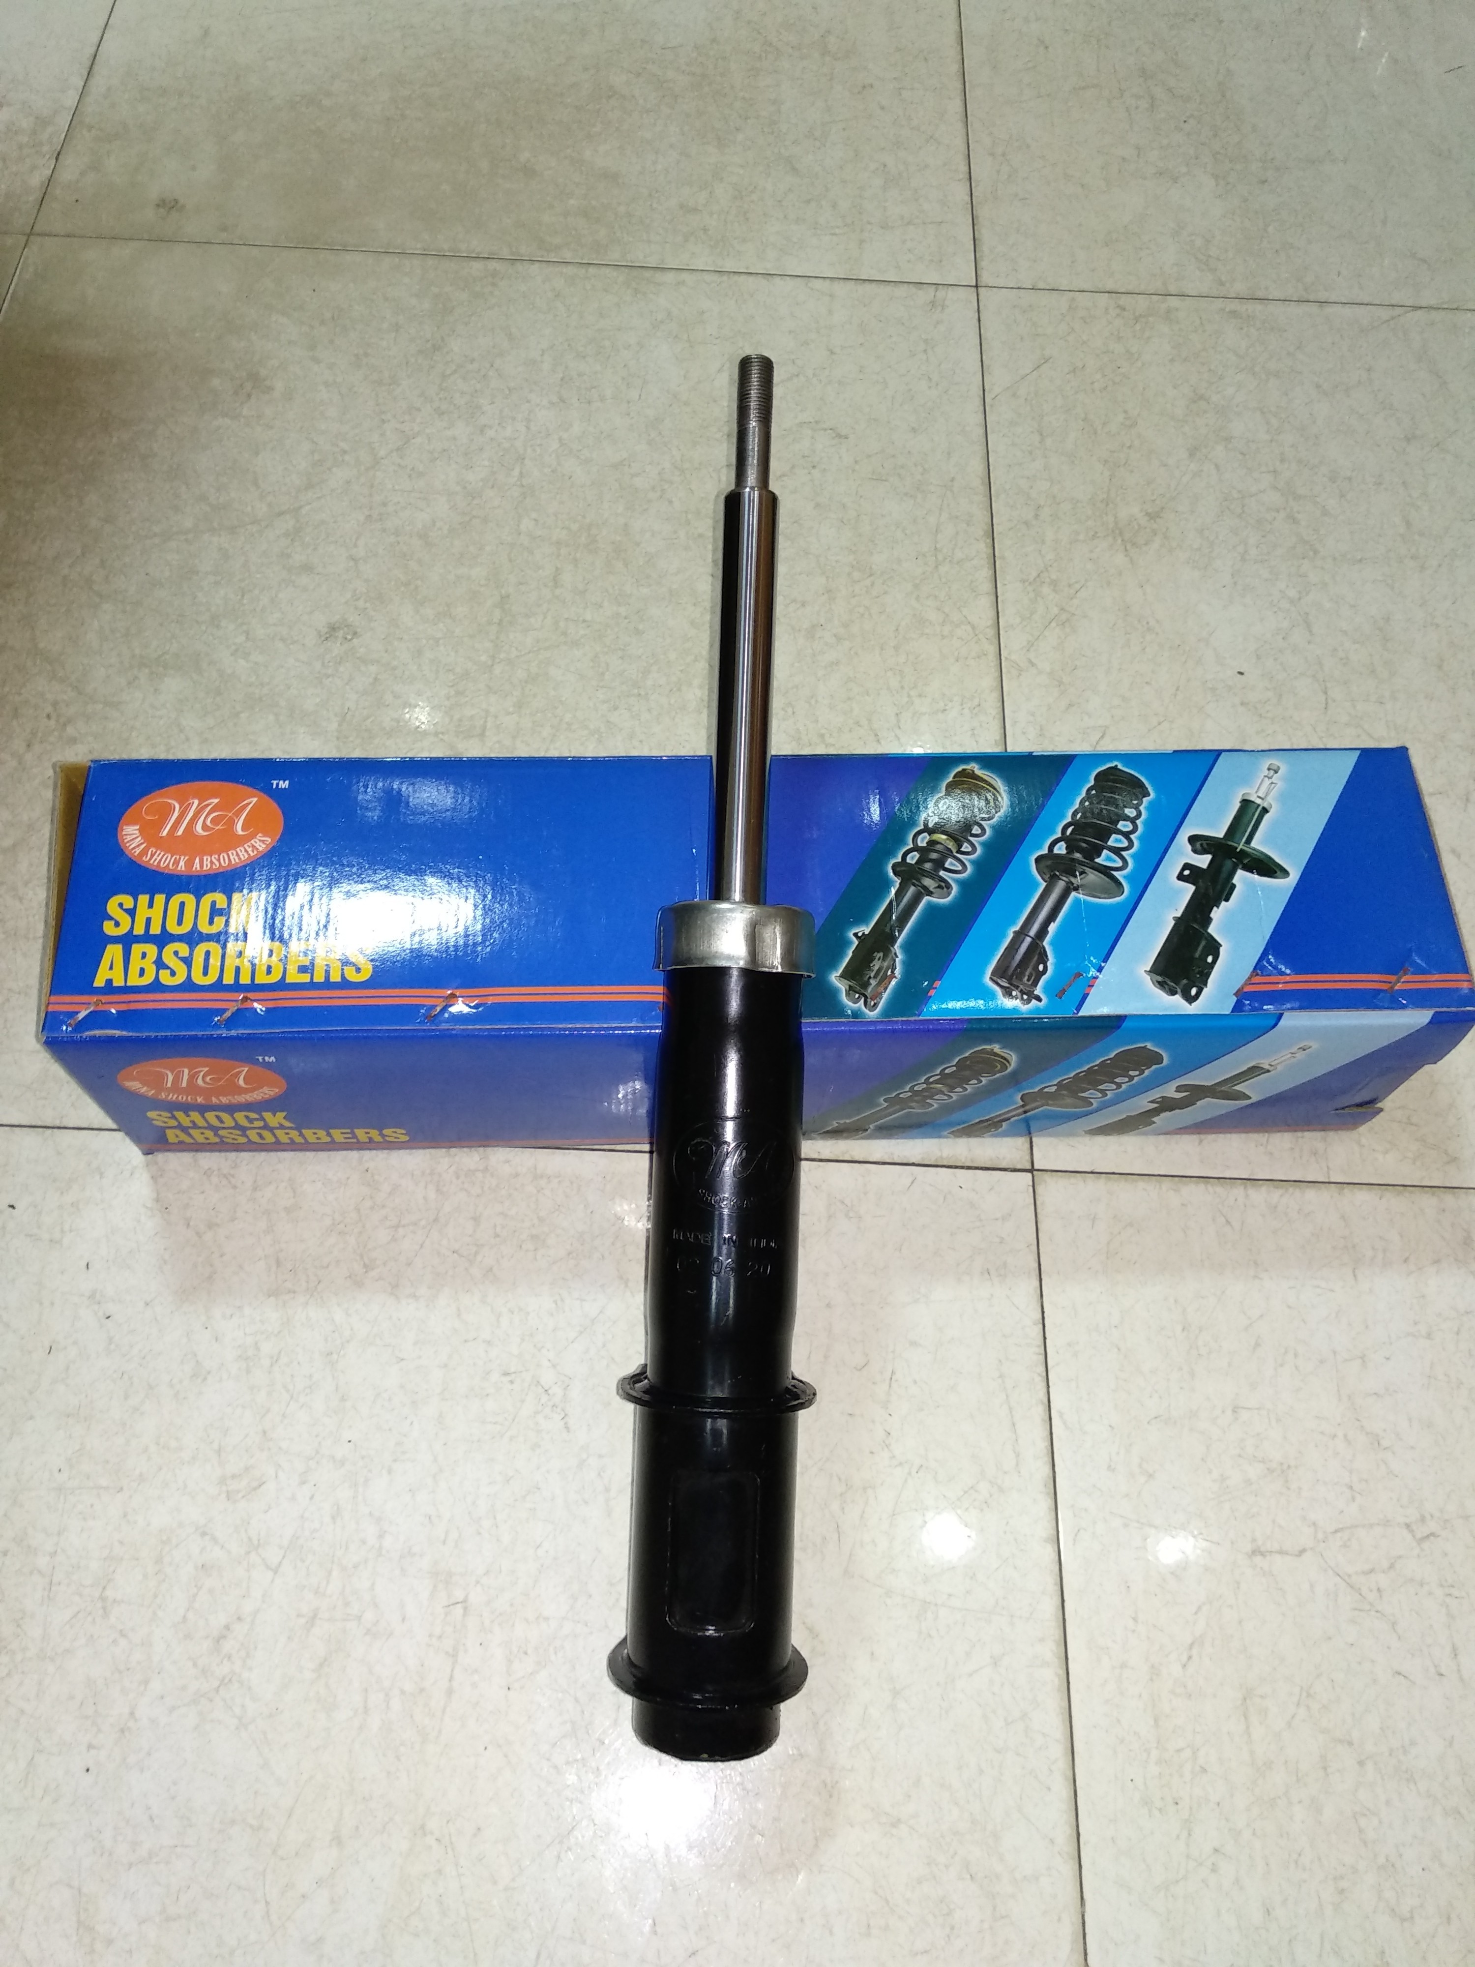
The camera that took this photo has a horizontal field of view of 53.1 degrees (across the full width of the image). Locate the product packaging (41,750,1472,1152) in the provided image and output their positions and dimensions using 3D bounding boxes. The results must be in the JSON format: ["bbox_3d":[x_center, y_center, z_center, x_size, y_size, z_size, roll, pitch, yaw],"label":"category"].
[{"bbox_3d":[0.010,-0.012,0.651,0.557,0.125,0.125,-1,63,-3],"label":"product packaging"}]

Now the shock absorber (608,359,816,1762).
[{"bbox_3d":[-0.002,0.025,0.541,0.074,0.074,0.504,2,91,-1],"label":"shock absorber"}]

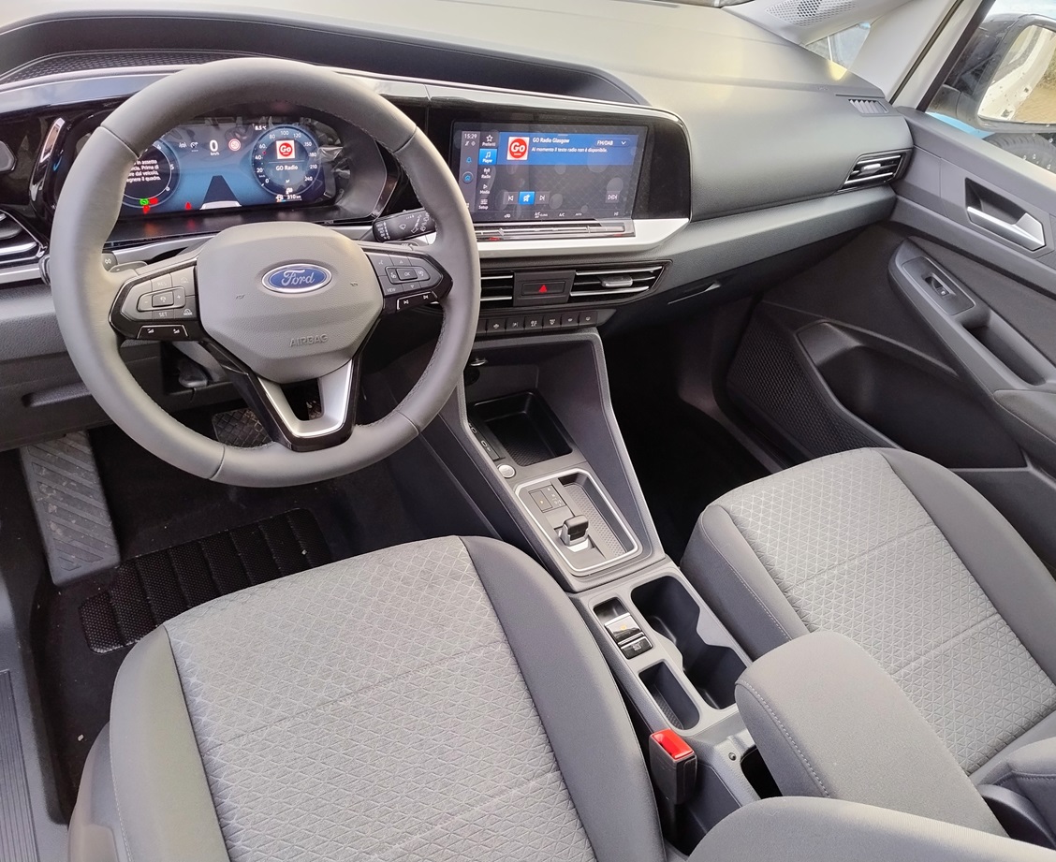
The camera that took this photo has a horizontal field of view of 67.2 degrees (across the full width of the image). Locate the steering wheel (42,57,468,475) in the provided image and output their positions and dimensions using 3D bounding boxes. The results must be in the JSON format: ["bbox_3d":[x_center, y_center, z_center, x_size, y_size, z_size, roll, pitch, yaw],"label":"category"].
[{"bbox_3d":[-0.220,-0.135,0.726,0.370,0.370,0.100,-9,15,-31],"label":"steering wheel"}]

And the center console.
[{"bbox_3d":[0.114,0.192,0.997,0.240,0.330,0.700,-11,50,-33],"label":"center console"}]

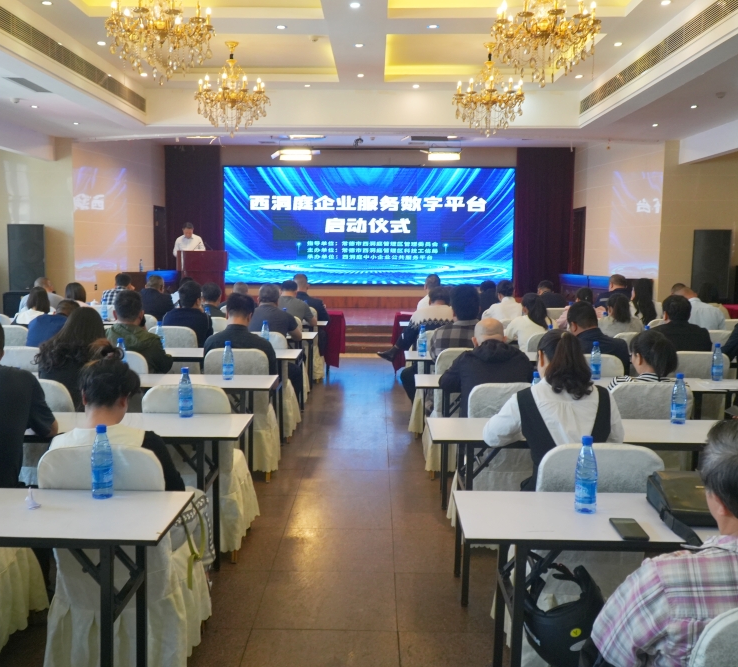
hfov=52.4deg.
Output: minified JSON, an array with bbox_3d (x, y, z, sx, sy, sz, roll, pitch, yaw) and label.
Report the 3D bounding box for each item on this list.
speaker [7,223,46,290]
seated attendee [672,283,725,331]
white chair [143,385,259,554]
[{"bbox_3d":[-5.143,-1.142,11.336,0.510,0.975,0.480,-1,6,-17],"label":"speaker"},{"bbox_3d":[2.820,0.233,6.535,0.530,1.290,0.800,1,6,1],"label":"seated attendee"},{"bbox_3d":[-0.883,0.667,3.896,0.530,0.885,0.540,1,6,0],"label":"white chair"}]

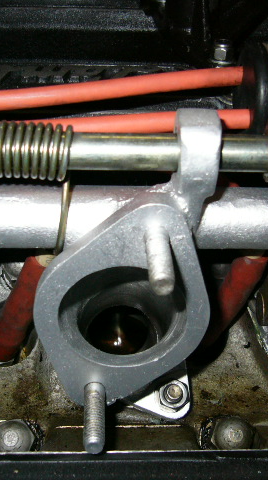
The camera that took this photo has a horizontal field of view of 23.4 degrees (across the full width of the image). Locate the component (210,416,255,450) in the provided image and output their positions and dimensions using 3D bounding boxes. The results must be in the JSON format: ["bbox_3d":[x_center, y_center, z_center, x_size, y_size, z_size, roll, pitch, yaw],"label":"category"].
[{"bbox_3d":[0.044,0.087,0.290,0.019,0.017,0.019,0,73,-2],"label":"component"}]

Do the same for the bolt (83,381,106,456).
[{"bbox_3d":[-0.015,0.065,0.238,0.008,0.008,0.028,0,32,-2],"label":"bolt"}]

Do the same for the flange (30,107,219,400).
[{"bbox_3d":[-0.002,0.009,0.244,0.067,0.109,0.040,0,32,-2],"label":"flange"}]

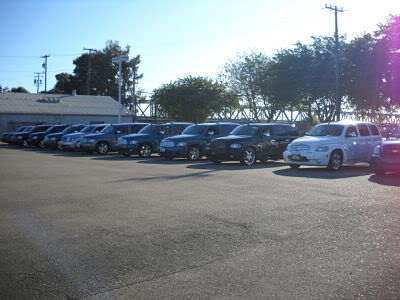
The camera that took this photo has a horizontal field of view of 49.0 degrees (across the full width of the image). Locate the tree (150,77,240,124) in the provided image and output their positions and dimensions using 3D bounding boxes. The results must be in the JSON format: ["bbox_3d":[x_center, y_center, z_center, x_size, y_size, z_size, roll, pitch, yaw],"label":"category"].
[{"bbox_3d":[-0.406,-4.035,43.175,8.300,6.340,7.800,-1,3,0],"label":"tree"}]

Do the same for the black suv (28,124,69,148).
[{"bbox_3d":[-9.902,-1.009,31.089,4.500,1.630,1.780,-3,4,-44],"label":"black suv"}]

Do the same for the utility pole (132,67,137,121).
[{"bbox_3d":[-9.299,-6.937,63.279,0.350,10.100,0.350,-1,3,-8],"label":"utility pole"}]

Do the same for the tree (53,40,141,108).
[{"bbox_3d":[-16.822,-9.849,71.577,14.300,15.010,12.500,-1,3,-13],"label":"tree"}]

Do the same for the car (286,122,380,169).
[{"bbox_3d":[4.960,-0.236,16.072,4.480,1.630,1.780,-3,4,-40],"label":"car"}]

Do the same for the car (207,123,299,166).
[{"bbox_3d":[2.233,-0.315,17.787,1.770,1.620,4.480,3,4,43],"label":"car"}]

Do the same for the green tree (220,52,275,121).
[{"bbox_3d":[5.167,-5.423,44.776,6.000,8.950,5.600,0,3,7],"label":"green tree"}]

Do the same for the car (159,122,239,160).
[{"bbox_3d":[0.155,-0.449,20.352,1.770,1.620,4.480,3,4,43],"label":"car"}]

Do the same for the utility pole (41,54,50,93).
[{"bbox_3d":[-23.205,-8.253,66.654,0.600,12.360,1.500,-2,4,-38],"label":"utility pole"}]

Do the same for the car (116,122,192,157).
[{"bbox_3d":[-2.146,-0.551,22.344,1.770,1.620,4.480,3,4,44],"label":"car"}]

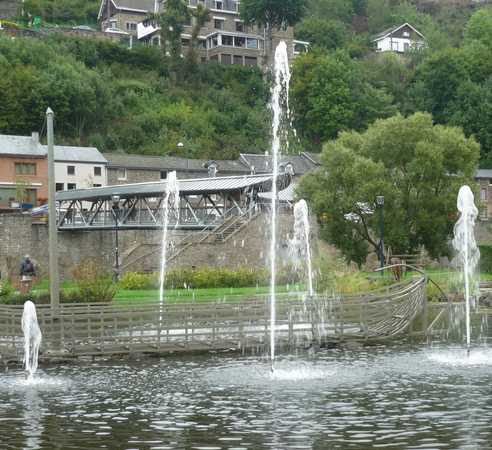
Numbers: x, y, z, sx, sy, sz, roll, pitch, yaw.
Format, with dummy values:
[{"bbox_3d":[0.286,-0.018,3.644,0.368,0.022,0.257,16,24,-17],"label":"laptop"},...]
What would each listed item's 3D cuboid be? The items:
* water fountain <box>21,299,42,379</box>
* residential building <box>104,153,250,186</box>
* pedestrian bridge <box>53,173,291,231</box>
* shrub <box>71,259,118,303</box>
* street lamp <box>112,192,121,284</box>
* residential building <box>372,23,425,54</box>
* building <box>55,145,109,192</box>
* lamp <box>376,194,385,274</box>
[{"bbox_3d":[-4.793,2.606,21.300,0.500,1.770,0.500,-1,0,0],"label":"water fountain"},{"bbox_3d":[-9.614,-3.916,115.570,22.290,8.500,6.500,-1,0,-44],"label":"residential building"},{"bbox_3d":[-6.934,-1.288,74.473,3.300,3.500,31.400,-1,0,-35],"label":"pedestrian bridge"},{"bbox_3d":[-6.039,2.186,38.000,1.900,1.750,1.700,-1,0,0],"label":"shrub"},{"bbox_3d":[-6.533,0.738,48.200,0.430,4.580,0.430,-1,0,0],"label":"street lamp"},{"bbox_3d":[29.950,-35.286,186.000,9.300,6.600,8.300,-1,0,-14],"label":"residential building"},{"bbox_3d":[-20.312,-4.009,105.381,7.800,9.000,6.500,-1,0,-44],"label":"building"},{"bbox_3d":[7.834,0.555,55.200,0.450,4.600,0.450,-1,0,0],"label":"lamp"}]

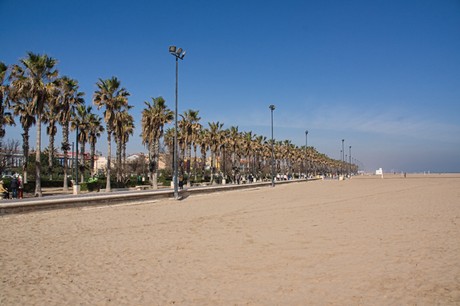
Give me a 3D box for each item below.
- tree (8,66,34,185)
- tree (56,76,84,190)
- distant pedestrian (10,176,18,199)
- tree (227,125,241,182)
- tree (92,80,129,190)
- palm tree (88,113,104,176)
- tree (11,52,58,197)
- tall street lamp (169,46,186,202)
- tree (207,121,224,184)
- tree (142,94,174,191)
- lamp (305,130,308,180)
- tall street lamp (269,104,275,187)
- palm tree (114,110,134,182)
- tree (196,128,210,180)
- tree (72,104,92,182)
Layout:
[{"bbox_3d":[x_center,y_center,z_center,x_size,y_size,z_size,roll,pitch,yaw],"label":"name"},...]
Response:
[{"bbox_3d":[-22.454,-2.823,37.694,3.100,13.603,3.100,-1,-4,24],"label":"tree"},{"bbox_3d":[-16.204,-2.000,35.138,2.900,11.663,2.900,-1,-4,24],"label":"tree"},{"bbox_3d":[-14.803,2.341,23.748,0.520,1.676,0.380,-1,-4,24],"label":"distant pedestrian"},{"bbox_3d":[0.614,0.310,62.298,2.800,10.260,2.800,0,-3,0],"label":"tree"},{"bbox_3d":[-11.666,-1.906,33.931,3.600,11.410,3.600,-2,-4,25],"label":"tree"},{"bbox_3d":[-20.774,-0.730,53.324,2.600,11.170,2.600,-2,-4,25],"label":"palm tree"},{"bbox_3d":[-15.213,-2.318,27.334,3.700,11.520,3.700,-2,-4,25],"label":"tree"},{"bbox_3d":[-4.773,-2.940,31.612,0.900,14.210,2.200,-2,-4,25],"label":"tall street lamp"},{"bbox_3d":[-2.266,0.036,50.672,2.800,9.398,2.800,0,-3,0],"label":"tree"},{"bbox_3d":[-8.503,-1.246,40.113,3.500,10.780,3.500,0,-3,0],"label":"tree"},{"bbox_3d":[20.531,0.615,92.388,0.900,13.360,2.000,-2,-4,25],"label":"lamp"},{"bbox_3d":[7.706,-1.393,62.937,0.800,15.073,2.000,-1,-4,24],"label":"tall street lamp"},{"bbox_3d":[-15.837,-0.819,51.825,3.000,11.240,3.000,-1,-4,24],"label":"palm tree"},{"bbox_3d":[-5.090,0.486,66.303,2.800,10.460,2.800,0,-3,0],"label":"tree"},{"bbox_3d":[-18.999,-0.945,44.709,2.900,10.666,2.900,-1,-4,24],"label":"tree"}]

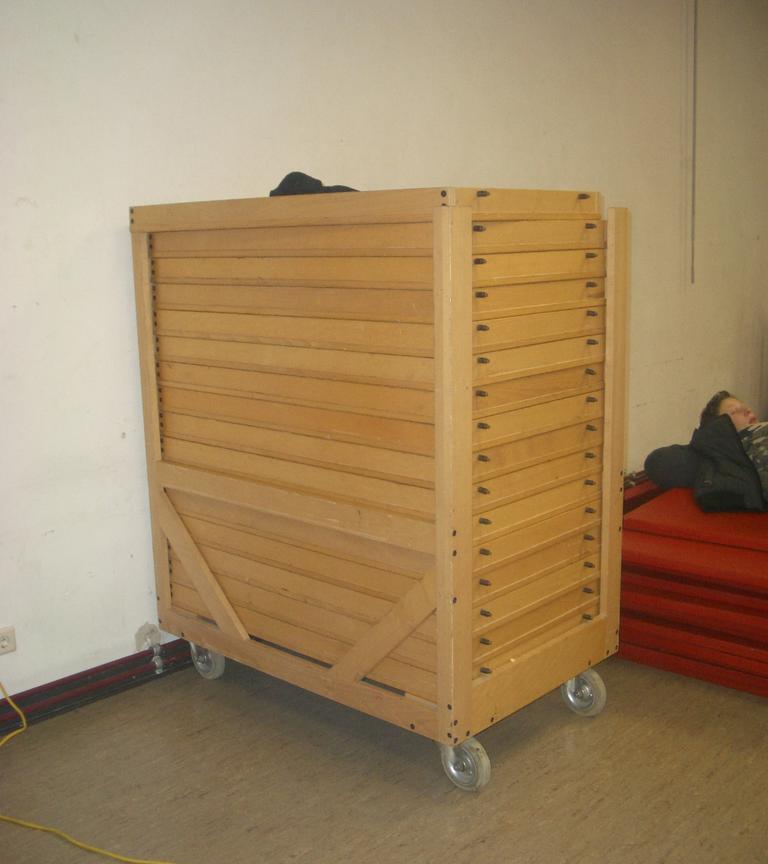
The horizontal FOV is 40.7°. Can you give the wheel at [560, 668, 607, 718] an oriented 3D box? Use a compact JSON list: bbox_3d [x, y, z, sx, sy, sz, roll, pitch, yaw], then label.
[{"bbox_3d":[0.613,0.804,3.186,0.126,0.126,0.046,9,15,42],"label":"wheel"}]

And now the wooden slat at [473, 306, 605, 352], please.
[{"bbox_3d":[0.381,-0.265,2.667,0.024,0.080,0.668,9,15,42],"label":"wooden slat"}]

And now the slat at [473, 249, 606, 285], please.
[{"bbox_3d":[0.395,-0.438,2.745,0.022,0.080,0.705,9,15,42],"label":"slat"}]

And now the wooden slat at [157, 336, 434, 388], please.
[{"bbox_3d":[-0.280,-0.196,2.799,1.142,0.079,0.024,9,15,42],"label":"wooden slat"}]

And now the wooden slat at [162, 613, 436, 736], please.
[{"bbox_3d":[-0.294,0.690,3.100,1.277,0.085,0.024,9,15,42],"label":"wooden slat"}]

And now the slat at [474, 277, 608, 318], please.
[{"bbox_3d":[0.379,-0.343,2.652,0.024,0.079,0.668,9,15,42],"label":"slat"}]

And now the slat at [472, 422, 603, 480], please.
[{"bbox_3d":[0.406,0.049,2.837,0.022,0.084,0.705,9,15,42],"label":"slat"}]

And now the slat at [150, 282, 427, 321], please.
[{"bbox_3d":[-0.283,-0.350,2.770,1.142,0.079,0.024,9,15,42],"label":"slat"}]

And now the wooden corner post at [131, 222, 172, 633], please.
[{"bbox_3d":[-0.701,0.008,3.261,0.062,1.280,0.075,9,14,42],"label":"wooden corner post"}]

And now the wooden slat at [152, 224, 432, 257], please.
[{"bbox_3d":[-0.286,-0.501,2.742,1.142,0.077,0.024,9,15,42],"label":"wooden slat"}]

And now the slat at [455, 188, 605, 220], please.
[{"bbox_3d":[0.373,-0.575,2.636,0.023,0.076,0.646,9,15,42],"label":"slat"}]

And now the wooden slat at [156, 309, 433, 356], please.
[{"bbox_3d":[-0.281,-0.285,2.917,1.206,0.083,0.022,9,15,42],"label":"wooden slat"}]

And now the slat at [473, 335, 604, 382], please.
[{"bbox_3d":[0.392,-0.191,2.729,0.023,0.080,0.685,9,15,42],"label":"slat"}]

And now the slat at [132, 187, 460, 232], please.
[{"bbox_3d":[-0.314,-0.593,2.814,1.278,0.076,0.023,9,15,42],"label":"slat"}]

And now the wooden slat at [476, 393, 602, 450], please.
[{"bbox_3d":[0.386,-0.032,2.711,0.024,0.082,0.668,9,15,42],"label":"wooden slat"}]

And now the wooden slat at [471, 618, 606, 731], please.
[{"bbox_3d":[0.426,0.638,2.798,0.024,0.147,0.663,9,15,42],"label":"wooden slat"}]

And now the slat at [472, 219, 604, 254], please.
[{"bbox_3d":[0.385,-0.503,2.669,0.023,0.078,0.685,9,15,42],"label":"slat"}]

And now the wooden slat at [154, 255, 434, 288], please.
[{"bbox_3d":[-0.284,-0.445,2.886,1.206,0.081,0.022,9,15,42],"label":"wooden slat"}]

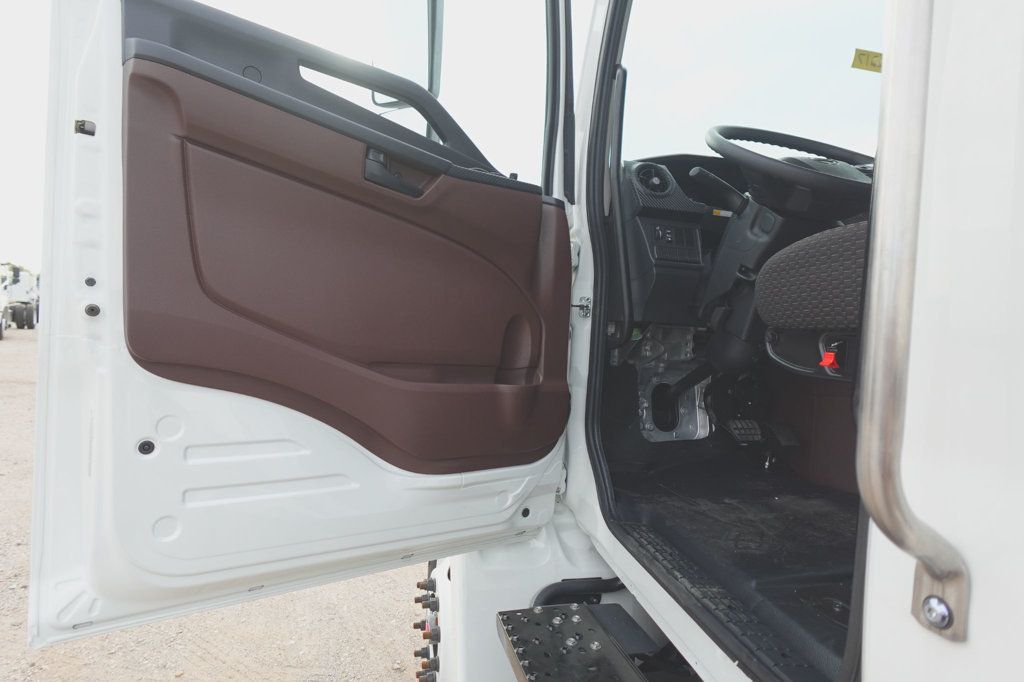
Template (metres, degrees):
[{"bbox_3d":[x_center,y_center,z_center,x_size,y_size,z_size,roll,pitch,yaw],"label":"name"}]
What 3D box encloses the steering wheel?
[{"bbox_3d":[0.656,-0.381,1.280,0.450,0.090,0.450,4,33,-12],"label":"steering wheel"}]

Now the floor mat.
[{"bbox_3d":[0.499,0.349,1.069,0.620,0.070,1.000,3,3,-12],"label":"floor mat"}]

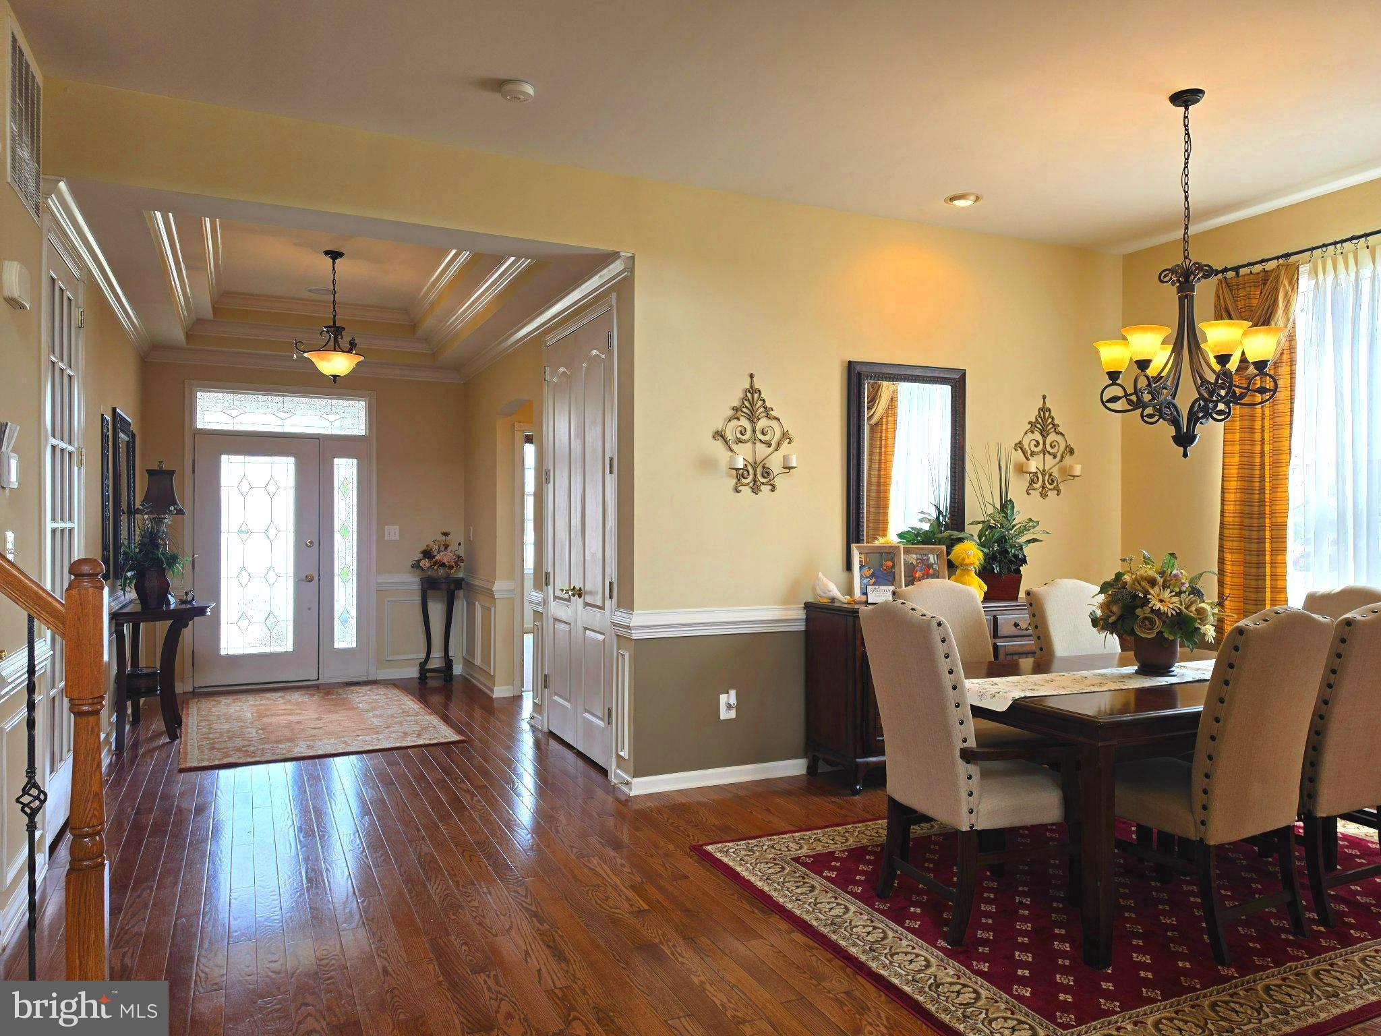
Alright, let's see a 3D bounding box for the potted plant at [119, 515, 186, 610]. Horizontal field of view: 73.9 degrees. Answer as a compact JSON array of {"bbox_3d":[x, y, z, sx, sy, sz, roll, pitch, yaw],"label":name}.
[{"bbox_3d":[-3.285,0.267,5.615,0.360,0.567,0.350,0,0,-26],"label":"potted plant"}]

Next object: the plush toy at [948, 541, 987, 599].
[{"bbox_3d":[1.494,0.289,4.930,0.200,0.330,0.170,0,0,5],"label":"plush toy"}]

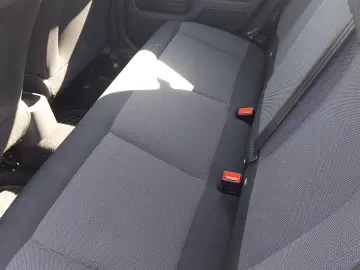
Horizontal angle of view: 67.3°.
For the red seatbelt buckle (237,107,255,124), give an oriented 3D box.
[{"bbox_3d":[0.244,-0.066,1.000,0.053,0.074,0.029,2,59,13],"label":"red seatbelt buckle"}]

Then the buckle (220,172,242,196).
[{"bbox_3d":[0.152,0.142,0.776,0.053,0.074,0.029,7,50,18],"label":"buckle"}]

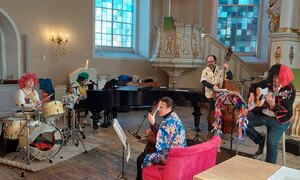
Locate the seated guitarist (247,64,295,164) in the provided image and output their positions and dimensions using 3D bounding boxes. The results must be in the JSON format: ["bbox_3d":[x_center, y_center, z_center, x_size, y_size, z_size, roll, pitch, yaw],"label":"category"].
[{"bbox_3d":[1.939,0.437,4.660,0.760,1.620,0.580,-4,9,-41],"label":"seated guitarist"}]

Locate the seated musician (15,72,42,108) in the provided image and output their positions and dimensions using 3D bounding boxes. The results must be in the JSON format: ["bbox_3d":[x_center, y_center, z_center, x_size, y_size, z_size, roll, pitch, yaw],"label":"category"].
[{"bbox_3d":[-2.391,0.363,5.693,0.550,1.300,0.720,-2,8,-25],"label":"seated musician"}]

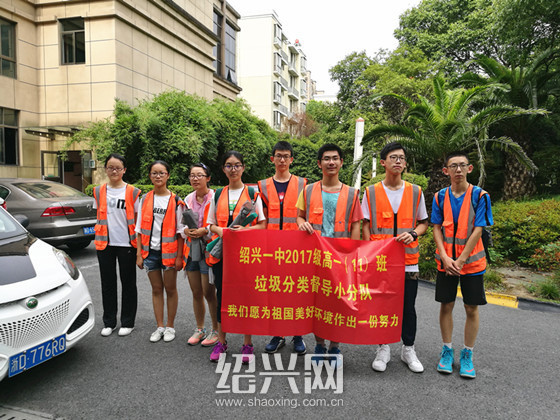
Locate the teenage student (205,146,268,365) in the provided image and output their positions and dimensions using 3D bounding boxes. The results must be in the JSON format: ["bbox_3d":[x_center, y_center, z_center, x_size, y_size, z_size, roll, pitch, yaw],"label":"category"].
[{"bbox_3d":[-0.341,0.366,3.604,0.490,1.695,0.370,1,4,7],"label":"teenage student"}]

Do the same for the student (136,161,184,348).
[{"bbox_3d":[-1.065,0.367,4.018,0.440,1.626,0.290,0,4,-5],"label":"student"}]

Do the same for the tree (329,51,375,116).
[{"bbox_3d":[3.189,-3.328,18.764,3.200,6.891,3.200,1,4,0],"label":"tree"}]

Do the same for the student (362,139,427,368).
[{"bbox_3d":[0.926,0.356,3.454,0.500,1.765,0.340,2,4,14],"label":"student"}]

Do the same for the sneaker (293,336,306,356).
[{"bbox_3d":[0.169,1.149,3.806,0.108,0.115,0.285,0,4,-7],"label":"sneaker"}]

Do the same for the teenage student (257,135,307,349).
[{"bbox_3d":[0.038,0.310,3.750,0.470,1.795,0.330,1,4,0],"label":"teenage student"}]

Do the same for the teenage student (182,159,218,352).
[{"bbox_3d":[-0.685,0.387,3.909,0.400,1.608,0.360,1,4,12],"label":"teenage student"}]

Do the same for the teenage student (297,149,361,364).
[{"bbox_3d":[0.395,0.351,3.497,0.530,1.755,0.370,1,4,3],"label":"teenage student"}]

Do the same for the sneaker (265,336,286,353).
[{"bbox_3d":[-0.039,1.146,3.813,0.100,0.115,0.275,2,4,25],"label":"sneaker"}]

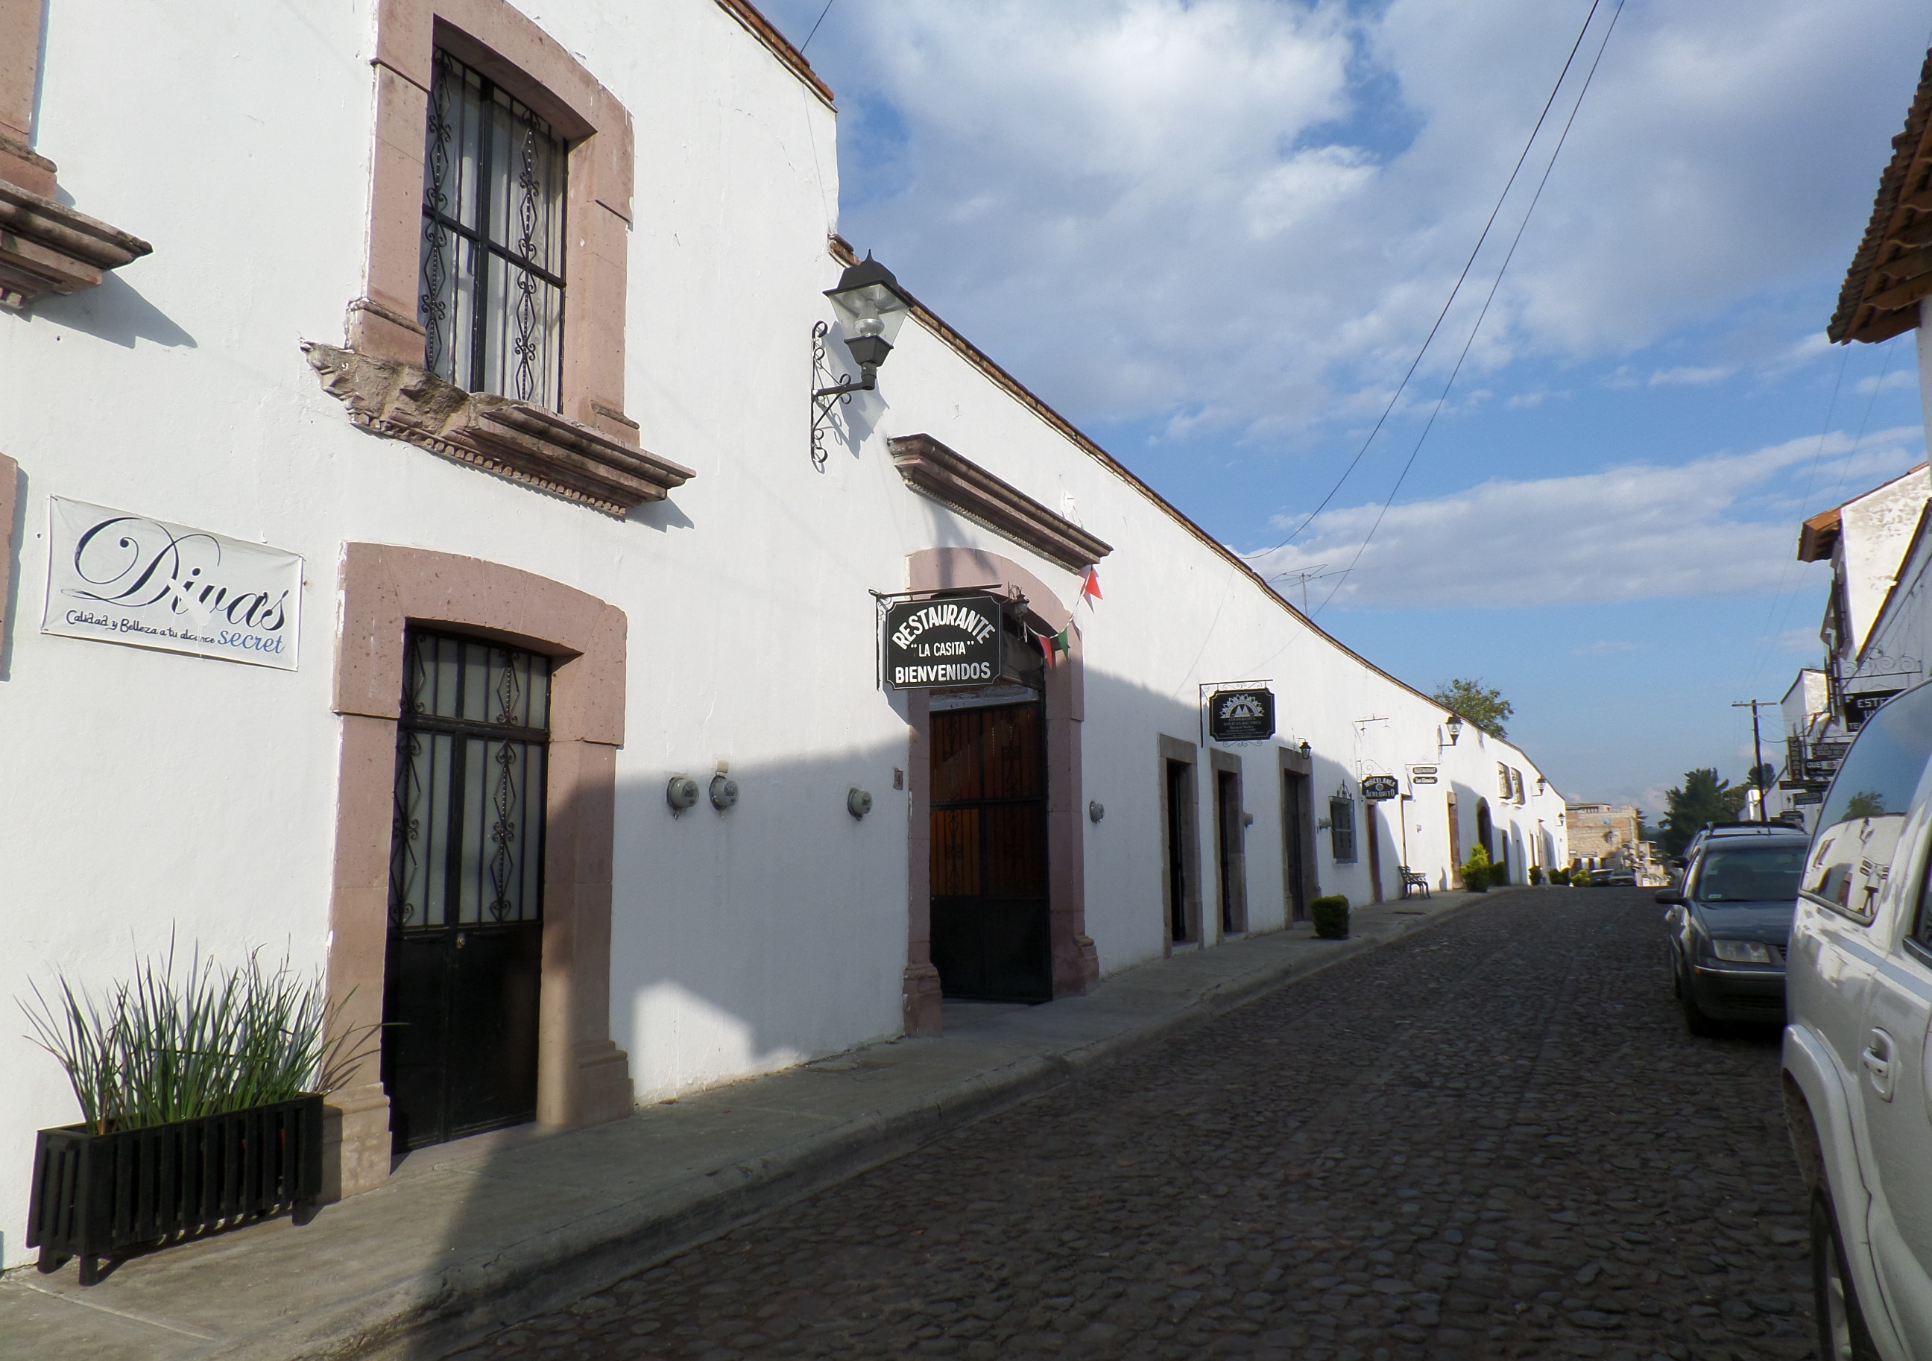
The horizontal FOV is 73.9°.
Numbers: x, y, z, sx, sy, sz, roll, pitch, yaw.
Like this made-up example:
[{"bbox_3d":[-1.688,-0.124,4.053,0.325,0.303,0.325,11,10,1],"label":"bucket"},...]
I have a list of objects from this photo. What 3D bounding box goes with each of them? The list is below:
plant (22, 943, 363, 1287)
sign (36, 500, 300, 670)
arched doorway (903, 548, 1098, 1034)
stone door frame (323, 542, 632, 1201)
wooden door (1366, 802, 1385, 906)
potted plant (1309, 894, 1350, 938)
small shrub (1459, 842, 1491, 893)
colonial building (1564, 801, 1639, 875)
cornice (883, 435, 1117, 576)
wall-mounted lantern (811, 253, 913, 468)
[{"bbox_3d":[-2.806,1.501,4.719,0.460,1.100,1.200,-5,-9,27],"label":"plant"},{"bbox_3d":[-3.079,-0.355,5.073,0.020,0.505,1.005,-5,-9,27],"label":"sign"},{"bbox_3d":[0.246,0.874,11.721,0.450,4.070,3.850,-5,-9,27],"label":"arched doorway"},{"bbox_3d":[-2.386,0.820,6.364,0.300,2.880,1.930,-5,-9,27],"label":"stone door frame"},{"bbox_3d":[8.924,3.771,28.214,0.150,2.300,1.250,-5,-9,27],"label":"wooden door"},{"bbox_3d":[5.457,3.529,19.171,0.600,0.620,0.600,-5,-9,27],"label":"potted plant"},{"bbox_3d":[15.287,5.663,38.602,0.950,1.450,0.950,-5,-9,27],"label":"small shrub"},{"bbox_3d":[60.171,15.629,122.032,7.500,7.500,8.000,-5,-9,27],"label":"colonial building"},{"bbox_3d":[0.493,-1.520,12.035,0.310,0.330,4.270,-5,-9,27],"label":"cornice"},{"bbox_3d":[-0.797,-2.317,9.193,0.700,1.540,0.480,-5,-9,27],"label":"wall-mounted lantern"}]

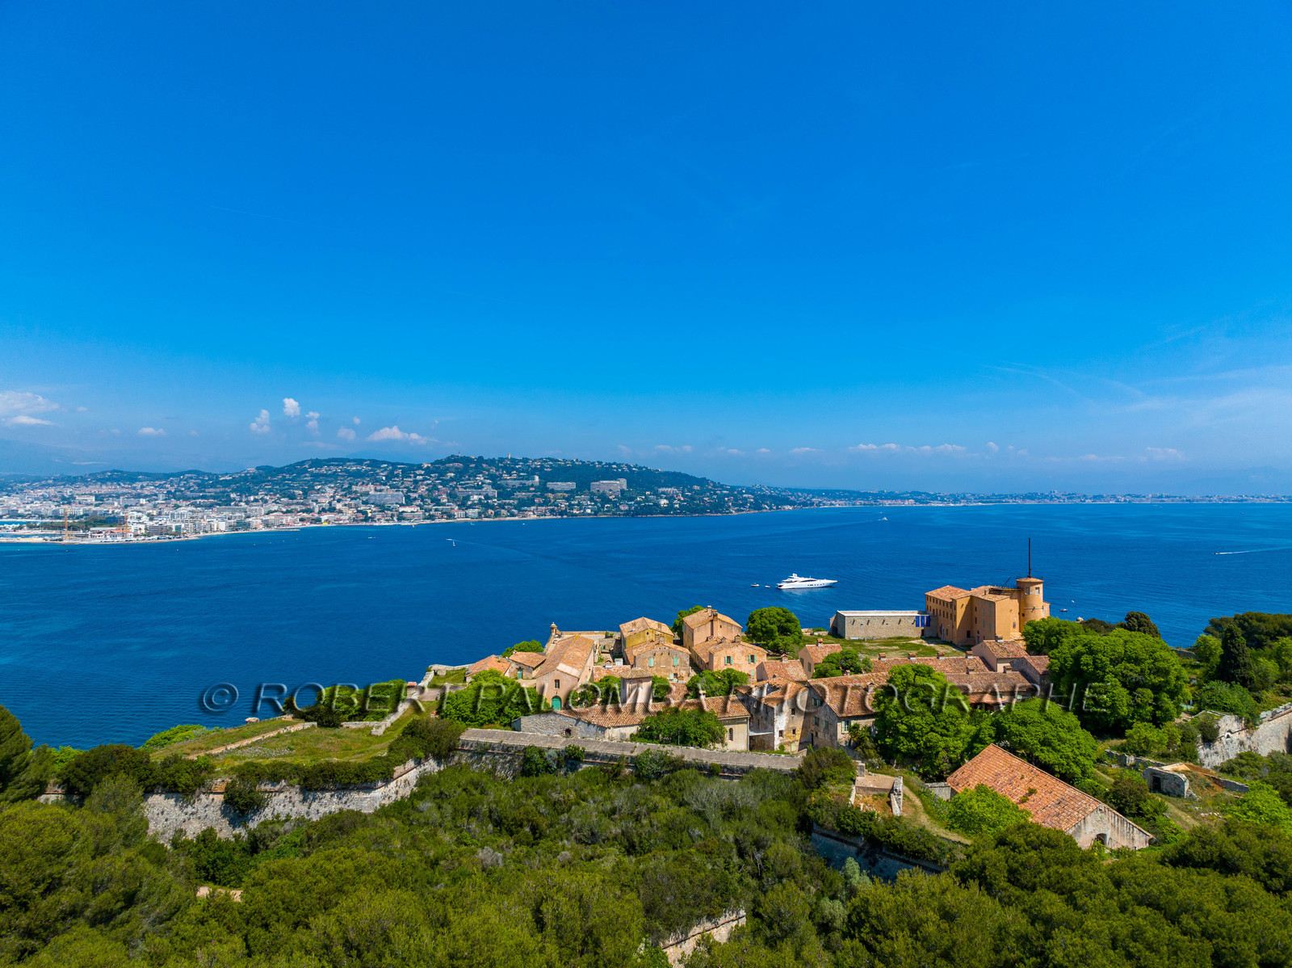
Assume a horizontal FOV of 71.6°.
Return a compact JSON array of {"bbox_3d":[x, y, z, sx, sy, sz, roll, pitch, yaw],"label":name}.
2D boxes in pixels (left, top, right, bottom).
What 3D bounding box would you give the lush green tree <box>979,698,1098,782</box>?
[{"bbox_3d":[58.100,37.340,132.300,17.250,11.560,15.750,0,-1,24],"label":"lush green tree"}]

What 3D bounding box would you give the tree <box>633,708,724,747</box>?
[{"bbox_3d":[5.330,39.780,145.430,14.460,6.900,9.980,0,0,2],"label":"tree"}]

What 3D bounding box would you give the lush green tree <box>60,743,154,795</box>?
[{"bbox_3d":[-74.058,38.578,122.976,11.000,5.987,8.500,0,-1,-31],"label":"lush green tree"}]

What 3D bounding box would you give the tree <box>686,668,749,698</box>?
[{"bbox_3d":[14.310,40.100,177.450,12.550,7.140,9.980,0,0,5],"label":"tree"}]

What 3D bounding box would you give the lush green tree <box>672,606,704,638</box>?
[{"bbox_3d":[12.482,38.058,245.965,10.500,8.970,9.500,0,0,3],"label":"lush green tree"}]

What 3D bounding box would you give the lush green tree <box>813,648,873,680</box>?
[{"bbox_3d":[37.700,35.700,172.000,11.400,8.000,10.000,0,-1,0],"label":"lush green tree"}]

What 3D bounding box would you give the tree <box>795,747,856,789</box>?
[{"bbox_3d":[24.151,38.103,119.978,7.600,5.690,6.800,0,0,11],"label":"tree"}]

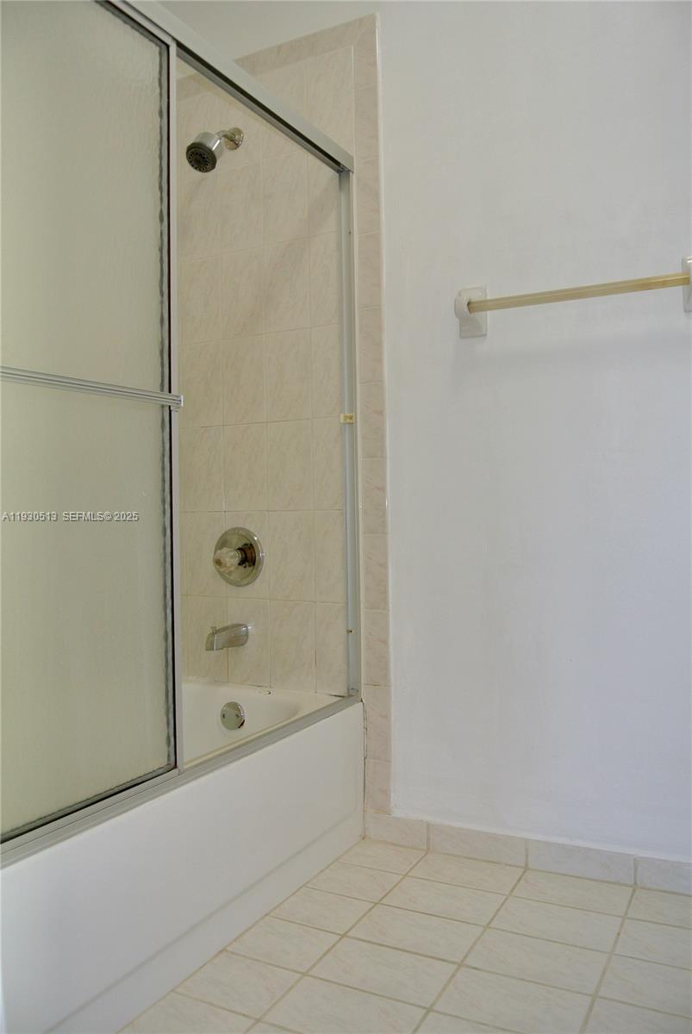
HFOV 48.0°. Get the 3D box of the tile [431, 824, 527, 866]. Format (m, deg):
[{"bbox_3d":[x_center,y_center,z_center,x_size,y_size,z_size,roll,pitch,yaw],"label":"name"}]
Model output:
[{"bbox_3d":[0.331,0.826,1.963,0.251,0.073,0.010,-2,-2,28],"label":"tile"}]

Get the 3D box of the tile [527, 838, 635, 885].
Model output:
[{"bbox_3d":[0.556,0.818,1.845,0.247,0.073,0.010,-2,-2,28],"label":"tile"}]

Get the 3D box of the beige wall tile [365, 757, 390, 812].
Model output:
[{"bbox_3d":[0.089,0.724,2.092,0.077,0.141,0.010,-2,-2,28],"label":"beige wall tile"}]

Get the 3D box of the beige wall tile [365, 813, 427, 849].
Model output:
[{"bbox_3d":[0.132,0.833,2.068,0.186,0.074,0.010,-2,-2,28],"label":"beige wall tile"}]

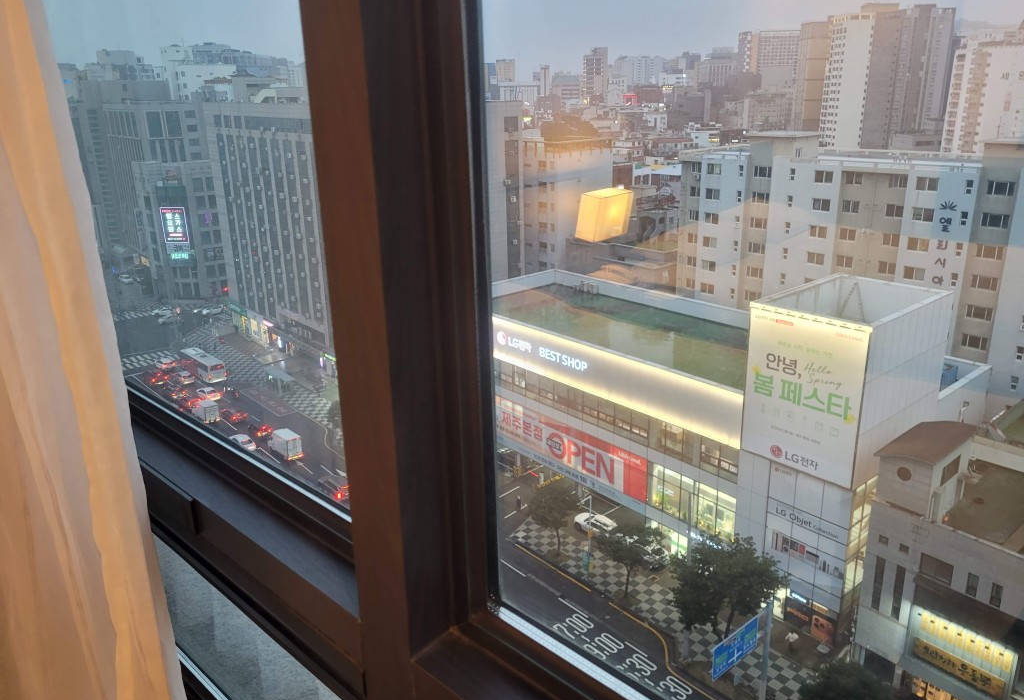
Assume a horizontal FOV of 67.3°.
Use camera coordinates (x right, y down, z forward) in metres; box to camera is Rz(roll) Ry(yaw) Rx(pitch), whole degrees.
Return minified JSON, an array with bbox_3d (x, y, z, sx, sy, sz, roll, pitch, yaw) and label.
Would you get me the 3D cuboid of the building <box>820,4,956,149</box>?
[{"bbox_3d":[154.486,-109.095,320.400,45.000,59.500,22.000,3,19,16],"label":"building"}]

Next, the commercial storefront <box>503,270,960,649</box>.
[{"bbox_3d":[15.005,2.331,79.538,19.930,25.190,52.330,-16,23,-37],"label":"commercial storefront"}]

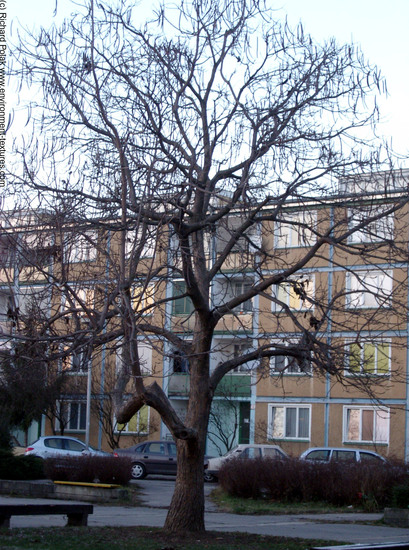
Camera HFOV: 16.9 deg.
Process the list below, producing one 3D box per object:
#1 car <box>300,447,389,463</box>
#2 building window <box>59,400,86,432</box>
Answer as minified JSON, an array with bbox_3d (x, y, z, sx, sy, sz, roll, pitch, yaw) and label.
[{"bbox_3d":[5.286,6.578,46.354,4.250,1.430,1.660,2,-6,5],"label":"car"},{"bbox_3d":[-6.496,6.899,67.530,2.250,1.530,0.200,-3,-8,39],"label":"building window"}]

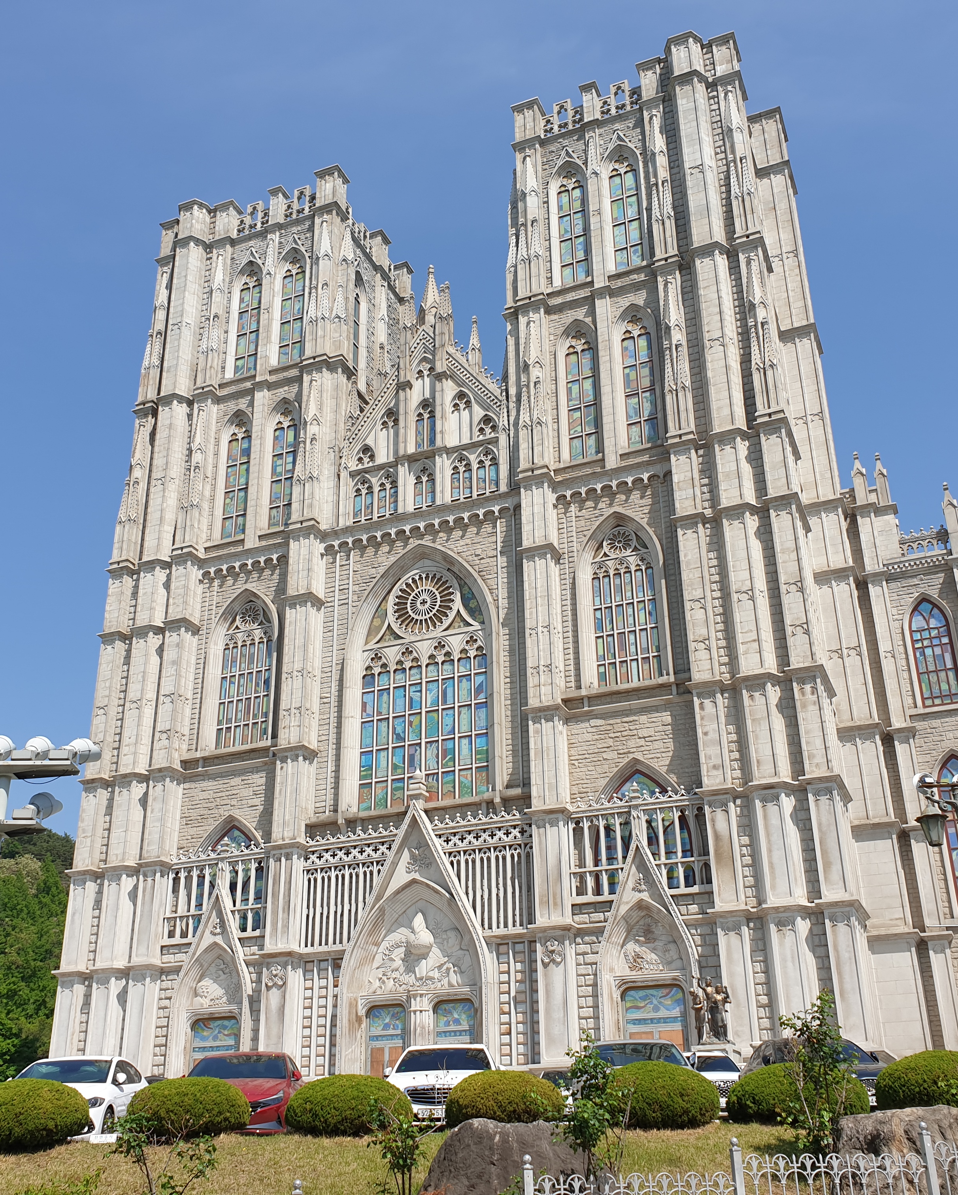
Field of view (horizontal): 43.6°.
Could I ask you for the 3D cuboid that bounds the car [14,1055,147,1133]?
[{"bbox_3d":[-6.810,8.542,20.263,1.860,1.440,4.570,0,-25,-2],"label":"car"}]

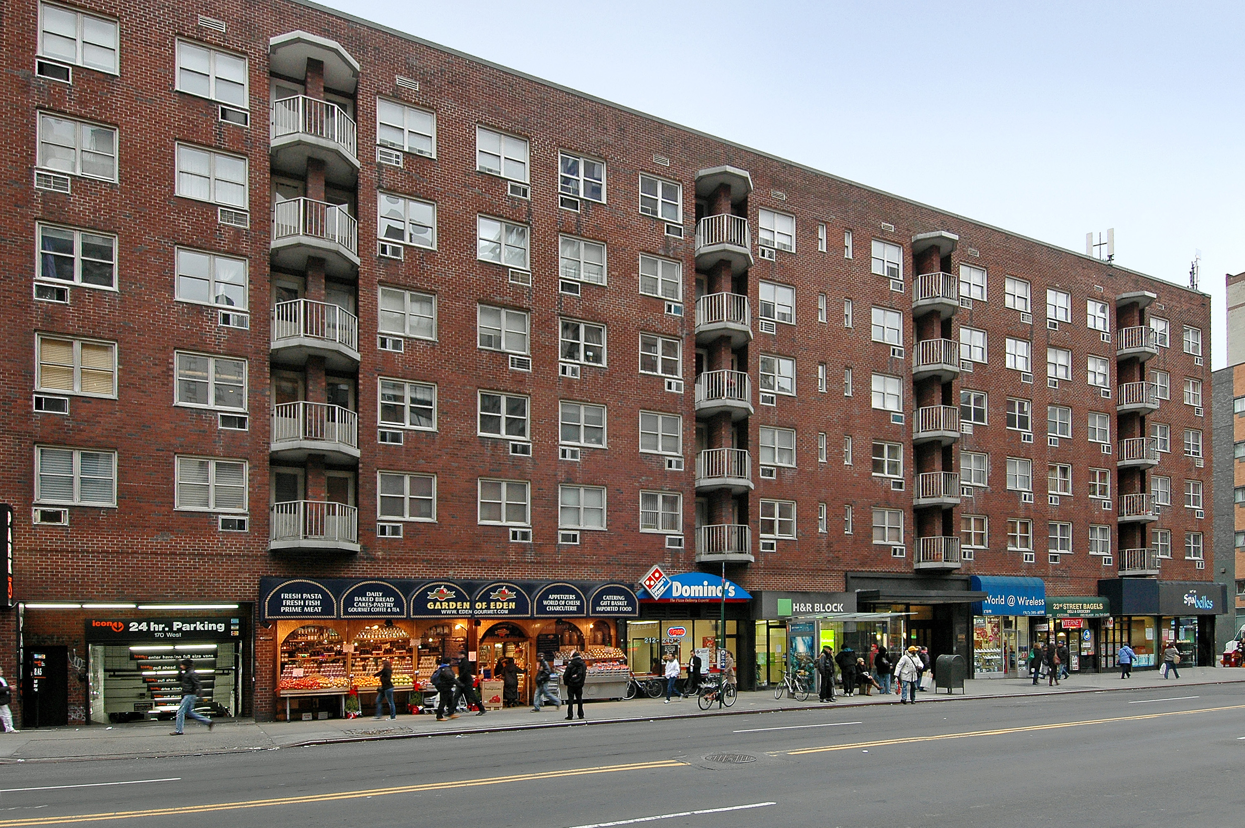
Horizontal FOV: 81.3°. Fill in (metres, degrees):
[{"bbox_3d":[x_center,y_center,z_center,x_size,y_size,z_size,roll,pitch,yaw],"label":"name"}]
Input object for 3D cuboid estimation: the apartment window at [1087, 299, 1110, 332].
[{"bbox_3d":[23.040,-4.738,35.165,1.706,1.377,0.150,2,-6,-25],"label":"apartment window"}]

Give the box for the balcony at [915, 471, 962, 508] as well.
[{"bbox_3d":[13.422,3.243,30.594,2.300,1.280,1.300,3,-8,-26],"label":"balcony"}]

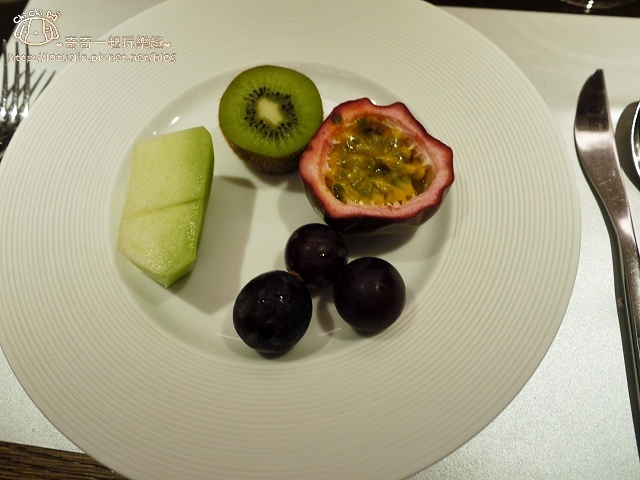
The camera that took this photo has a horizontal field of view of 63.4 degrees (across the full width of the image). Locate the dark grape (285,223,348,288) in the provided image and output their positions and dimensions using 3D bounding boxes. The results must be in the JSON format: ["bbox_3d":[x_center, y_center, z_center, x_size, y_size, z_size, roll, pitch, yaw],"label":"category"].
[{"bbox_3d":[-0.002,0.007,0.228,0.028,0.028,0.028,0,66,3],"label":"dark grape"}]

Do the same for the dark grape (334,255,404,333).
[{"bbox_3d":[0.021,0.023,0.217,0.030,0.030,0.030,0,66,3],"label":"dark grape"}]

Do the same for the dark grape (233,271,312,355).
[{"bbox_3d":[-0.020,0.030,0.216,0.033,0.033,0.033,0,66,3],"label":"dark grape"}]

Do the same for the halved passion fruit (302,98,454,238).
[{"bbox_3d":[0.025,-0.029,0.241,0.067,0.029,0.067,0,63,0],"label":"halved passion fruit"}]

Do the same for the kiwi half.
[{"bbox_3d":[-0.023,-0.054,0.254,0.047,0.032,0.047,0,73,-2],"label":"kiwi half"}]

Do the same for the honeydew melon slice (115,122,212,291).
[{"bbox_3d":[-0.067,-0.013,0.237,0.036,0.030,0.074,1,66,-5],"label":"honeydew melon slice"}]

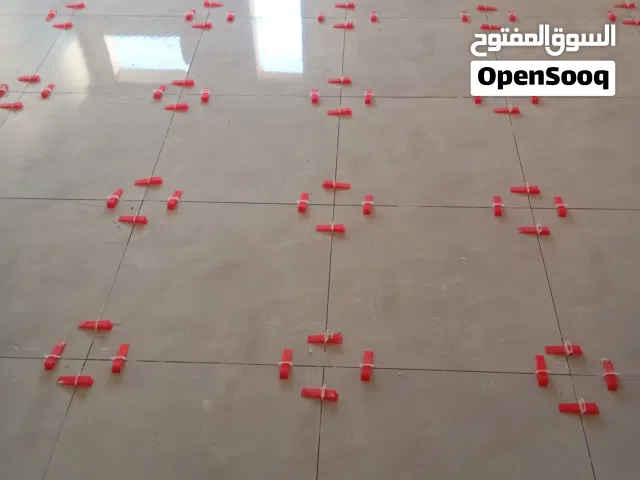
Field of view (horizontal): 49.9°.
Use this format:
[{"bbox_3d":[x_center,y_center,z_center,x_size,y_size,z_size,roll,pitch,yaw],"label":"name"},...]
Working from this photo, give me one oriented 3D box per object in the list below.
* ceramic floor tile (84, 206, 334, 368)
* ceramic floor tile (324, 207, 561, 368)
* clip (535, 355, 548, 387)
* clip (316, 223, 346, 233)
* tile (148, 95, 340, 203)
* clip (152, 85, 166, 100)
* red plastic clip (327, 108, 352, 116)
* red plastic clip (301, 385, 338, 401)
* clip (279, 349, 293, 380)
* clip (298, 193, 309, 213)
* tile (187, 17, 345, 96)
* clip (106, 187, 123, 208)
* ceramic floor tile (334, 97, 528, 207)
[{"bbox_3d":[-0.272,0.100,1.933,0.600,0.010,0.600,1,45,3],"label":"ceramic floor tile"},{"bbox_3d":[0.327,0.113,1.902,0.600,0.010,0.600,1,45,3],"label":"ceramic floor tile"},{"bbox_3d":[0.541,0.314,1.672,0.019,0.020,0.086,4,45,6],"label":"clip"},{"bbox_3d":[0.030,-0.037,2.036,0.087,0.021,0.022,4,45,6],"label":"clip"},{"bbox_3d":[-0.238,-0.324,2.356,0.600,0.010,0.600,1,45,3],"label":"tile"},{"bbox_3d":[-0.600,-0.559,2.581,0.022,0.022,0.087,3,45,5],"label":"clip"},{"bbox_3d":[0.071,-0.458,2.457,0.087,0.022,0.022,3,45,5],"label":"red plastic clip"},{"bbox_3d":[-0.001,0.364,1.635,0.087,0.022,0.022,7,46,9],"label":"red plastic clip"},{"bbox_3d":[-0.084,0.303,1.706,0.019,0.020,0.086,2,45,4],"label":"clip"},{"bbox_3d":[-0.050,-0.121,2.128,0.019,0.020,0.086,3,45,5],"label":"clip"},{"bbox_3d":[-0.204,-0.748,2.783,0.600,0.010,0.600,1,45,3],"label":"tile"},{"bbox_3d":[-0.642,-0.135,2.155,0.022,0.021,0.087,3,45,5],"label":"clip"},{"bbox_3d":[0.359,-0.312,2.322,0.600,0.010,0.600,1,45,3],"label":"ceramic floor tile"}]

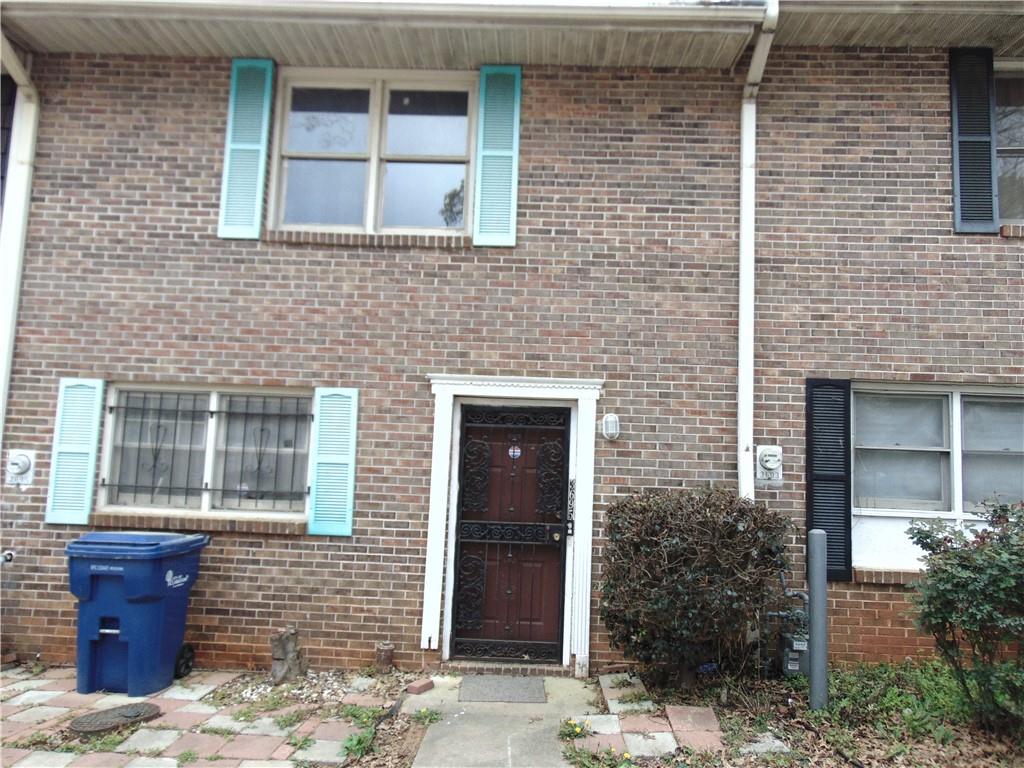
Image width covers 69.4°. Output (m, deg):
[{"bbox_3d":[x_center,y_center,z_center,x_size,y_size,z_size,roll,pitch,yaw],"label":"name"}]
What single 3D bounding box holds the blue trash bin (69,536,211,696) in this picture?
[{"bbox_3d":[-2.822,1.686,5.571,0.700,1.070,0.780,2,-6,2],"label":"blue trash bin"}]

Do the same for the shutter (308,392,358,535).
[{"bbox_3d":[-1.455,0.634,6.054,0.355,1.193,0.040,2,-6,2],"label":"shutter"}]

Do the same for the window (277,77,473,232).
[{"bbox_3d":[-1.193,-1.984,6.365,1.690,1.375,0.100,2,-6,2],"label":"window"}]

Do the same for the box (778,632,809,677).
[{"bbox_3d":[2.139,2.037,5.570,0.220,0.315,0.180,2,-6,2],"label":"box"}]

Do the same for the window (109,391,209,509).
[{"bbox_3d":[-2.939,0.540,6.151,0.810,0.965,0.090,2,-6,2],"label":"window"}]

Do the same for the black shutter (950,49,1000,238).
[{"bbox_3d":[3.871,-2.045,6.210,0.359,1.610,0.040,2,-6,2],"label":"black shutter"}]

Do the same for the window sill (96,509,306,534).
[{"bbox_3d":[-2.539,1.136,6.072,1.768,0.135,0.130,2,-6,2],"label":"window sill"}]

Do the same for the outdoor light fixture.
[{"bbox_3d":[0.806,0.346,5.988,0.133,0.211,0.110,2,-6,2],"label":"outdoor light fixture"}]

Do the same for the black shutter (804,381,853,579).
[{"bbox_3d":[2.543,0.760,5.940,0.352,1.602,0.040,2,-6,2],"label":"black shutter"}]

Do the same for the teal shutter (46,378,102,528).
[{"bbox_3d":[-3.600,0.553,6.115,0.366,1.193,0.040,2,-6,2],"label":"teal shutter"}]

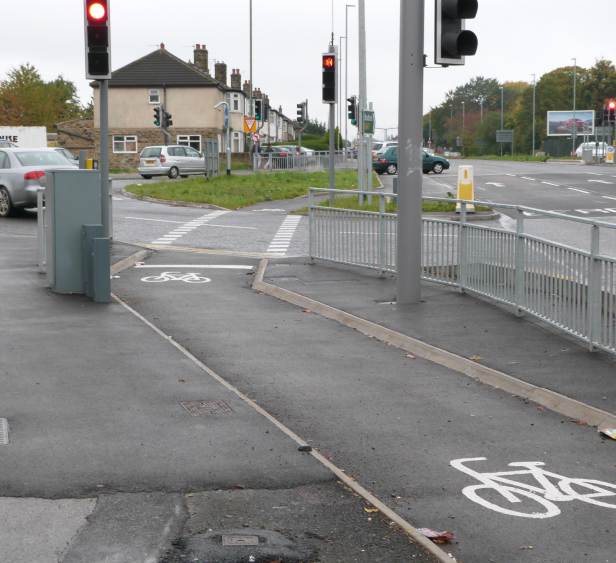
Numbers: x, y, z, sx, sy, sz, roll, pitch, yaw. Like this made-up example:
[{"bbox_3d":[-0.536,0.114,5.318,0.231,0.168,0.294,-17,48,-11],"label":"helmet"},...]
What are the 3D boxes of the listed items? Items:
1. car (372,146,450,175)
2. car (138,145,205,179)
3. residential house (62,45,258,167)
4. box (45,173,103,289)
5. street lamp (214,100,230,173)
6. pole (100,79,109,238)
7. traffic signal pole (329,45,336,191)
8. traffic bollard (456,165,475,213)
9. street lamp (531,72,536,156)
[{"bbox_3d":[4.936,-5.888,65.163,3.740,1.370,1.600,-2,6,-20],"label":"car"},{"bbox_3d":[-5.667,-5.350,59.317,1.710,1.520,4.050,4,7,34],"label":"car"},{"bbox_3d":[-9.450,-11.028,85.064,10.900,7.441,11.500,0,6,3],"label":"residential house"},{"bbox_3d":[-2.590,-0.563,14.801,0.490,1.290,0.640,-2,6,-19],"label":"box"},{"bbox_3d":[-3.884,-6.479,61.095,0.736,3.313,0.220,-1,6,-13],"label":"street lamp"},{"bbox_3d":[-3.049,-2.426,20.056,0.120,3.900,0.120,0,6,0],"label":"pole"},{"bbox_3d":[0.606,-3.867,33.415,0.120,3.977,0.120,0,6,0],"label":"traffic signal pole"},{"bbox_3d":[3.616,-2.143,30.961,0.410,1.061,0.290,0,6,0],"label":"traffic bollard"},{"bbox_3d":[30.011,-21.957,178.684,0.700,10.890,0.200,0,6,-3],"label":"street lamp"}]

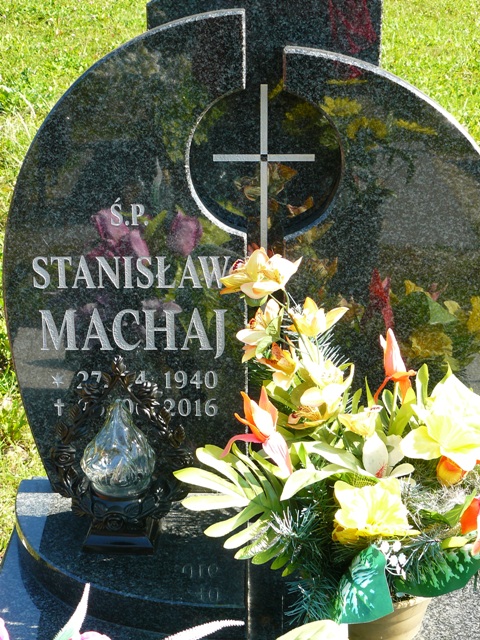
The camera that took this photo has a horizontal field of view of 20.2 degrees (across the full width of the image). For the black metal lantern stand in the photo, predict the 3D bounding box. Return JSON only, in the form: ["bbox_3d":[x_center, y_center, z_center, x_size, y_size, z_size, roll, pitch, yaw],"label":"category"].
[{"bbox_3d":[-0.178,0.189,1.998,0.215,0.309,0.119,2,28,4],"label":"black metal lantern stand"}]

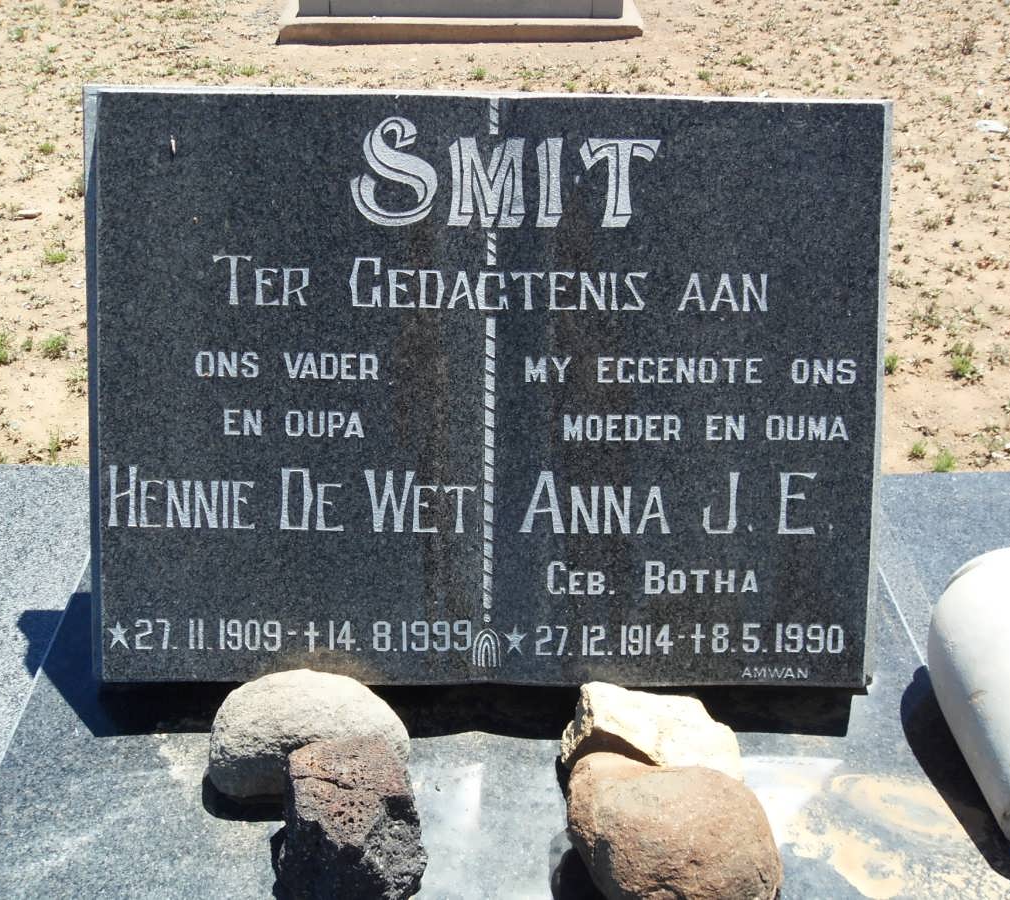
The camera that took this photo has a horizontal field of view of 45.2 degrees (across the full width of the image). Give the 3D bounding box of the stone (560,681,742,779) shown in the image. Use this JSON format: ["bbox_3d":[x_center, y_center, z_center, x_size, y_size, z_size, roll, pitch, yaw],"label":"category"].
[{"bbox_3d":[0.150,0.290,1.238,0.181,0.090,0.120,0,32,-2],"label":"stone"}]

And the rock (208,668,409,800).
[{"bbox_3d":[-0.195,0.284,1.220,0.197,0.100,0.128,0,32,-2],"label":"rock"}]

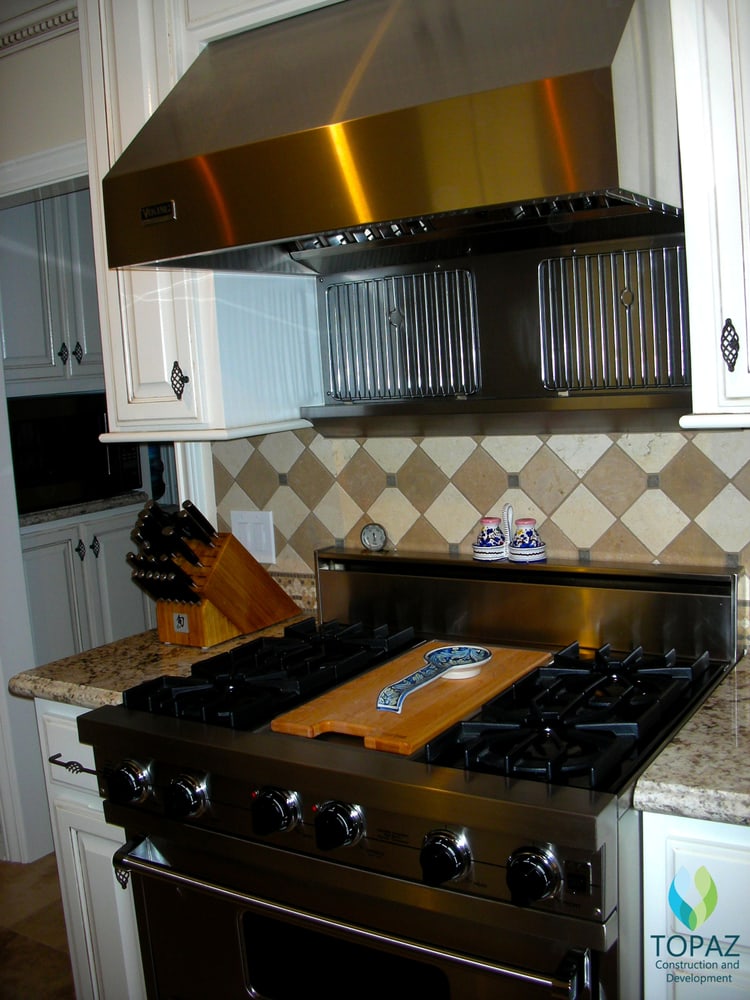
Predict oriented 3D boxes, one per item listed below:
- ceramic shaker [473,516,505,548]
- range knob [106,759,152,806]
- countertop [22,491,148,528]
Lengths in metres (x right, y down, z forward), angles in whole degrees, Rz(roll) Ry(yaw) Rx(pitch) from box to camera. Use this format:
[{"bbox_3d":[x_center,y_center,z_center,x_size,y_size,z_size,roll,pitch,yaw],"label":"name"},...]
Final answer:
[{"bbox_3d":[0.233,0.078,2.067,0.057,0.075,0.057,-3,7,0],"label":"ceramic shaker"},{"bbox_3d":[-0.397,0.457,1.637,0.060,0.060,0.046,1,8,33],"label":"range knob"},{"bbox_3d":[-1.327,0.030,3.802,0.620,0.042,0.700,1,8,33],"label":"countertop"}]

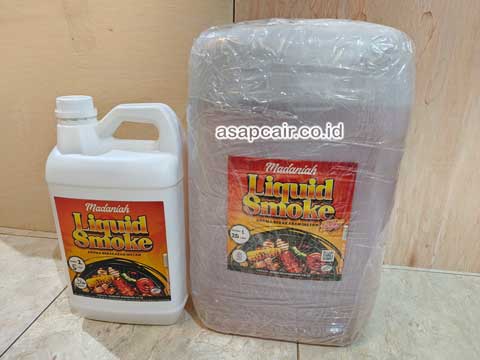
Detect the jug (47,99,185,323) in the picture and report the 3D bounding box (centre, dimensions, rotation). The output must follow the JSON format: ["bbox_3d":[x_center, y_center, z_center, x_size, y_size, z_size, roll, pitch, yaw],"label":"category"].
[{"bbox_3d":[-0.174,0.046,0.490,0.177,0.331,0.121,2,20,4],"label":"jug"}]

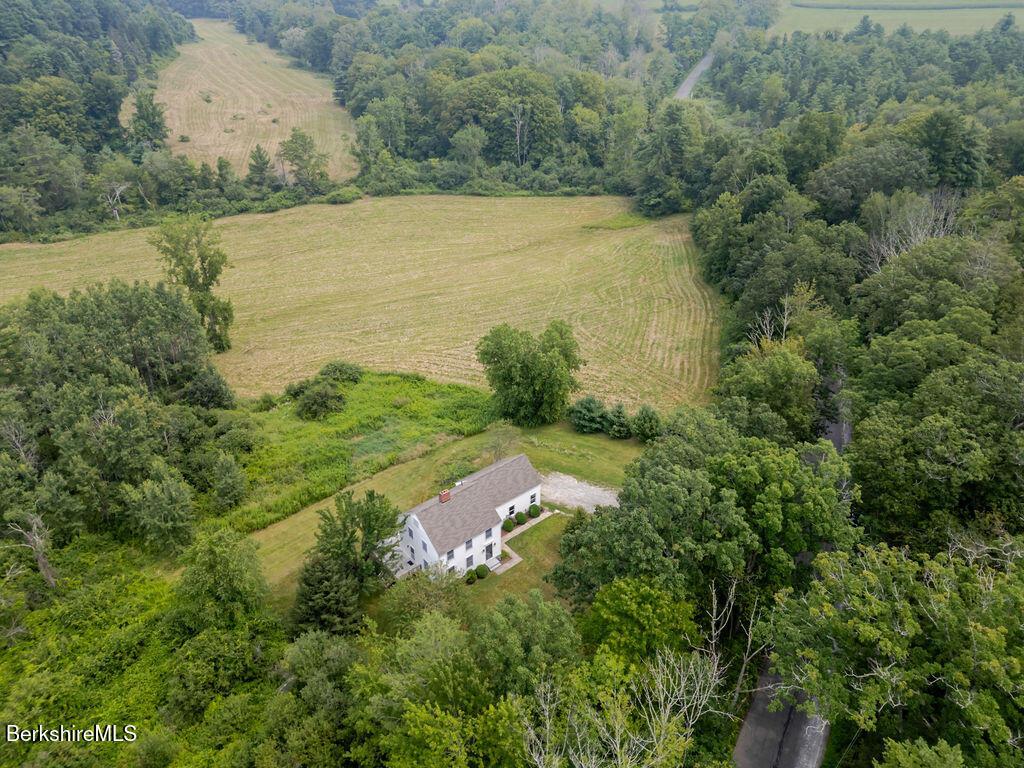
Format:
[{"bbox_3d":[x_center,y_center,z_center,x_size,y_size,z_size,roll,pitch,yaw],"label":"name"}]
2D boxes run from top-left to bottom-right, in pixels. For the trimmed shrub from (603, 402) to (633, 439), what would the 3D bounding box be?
[{"bbox_3d":[15.816,4.842,101.970,3.934,5.578,3.934,6,32,9],"label":"trimmed shrub"}]

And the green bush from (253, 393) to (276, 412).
[{"bbox_3d":[-38.204,2.521,108.470,3.690,2.627,3.690,-13,34,-19],"label":"green bush"}]

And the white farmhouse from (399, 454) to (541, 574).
[{"bbox_3d":[-4.553,13.736,84.557,17.681,8.950,11.731,-23,39,-32],"label":"white farmhouse"}]

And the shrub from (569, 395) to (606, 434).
[{"bbox_3d":[11.373,3.953,103.374,5.169,5.599,5.169,4,32,6],"label":"shrub"}]

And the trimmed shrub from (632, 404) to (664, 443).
[{"bbox_3d":[19.916,5.193,101.549,4.497,5.431,4.497,7,33,11],"label":"trimmed shrub"}]

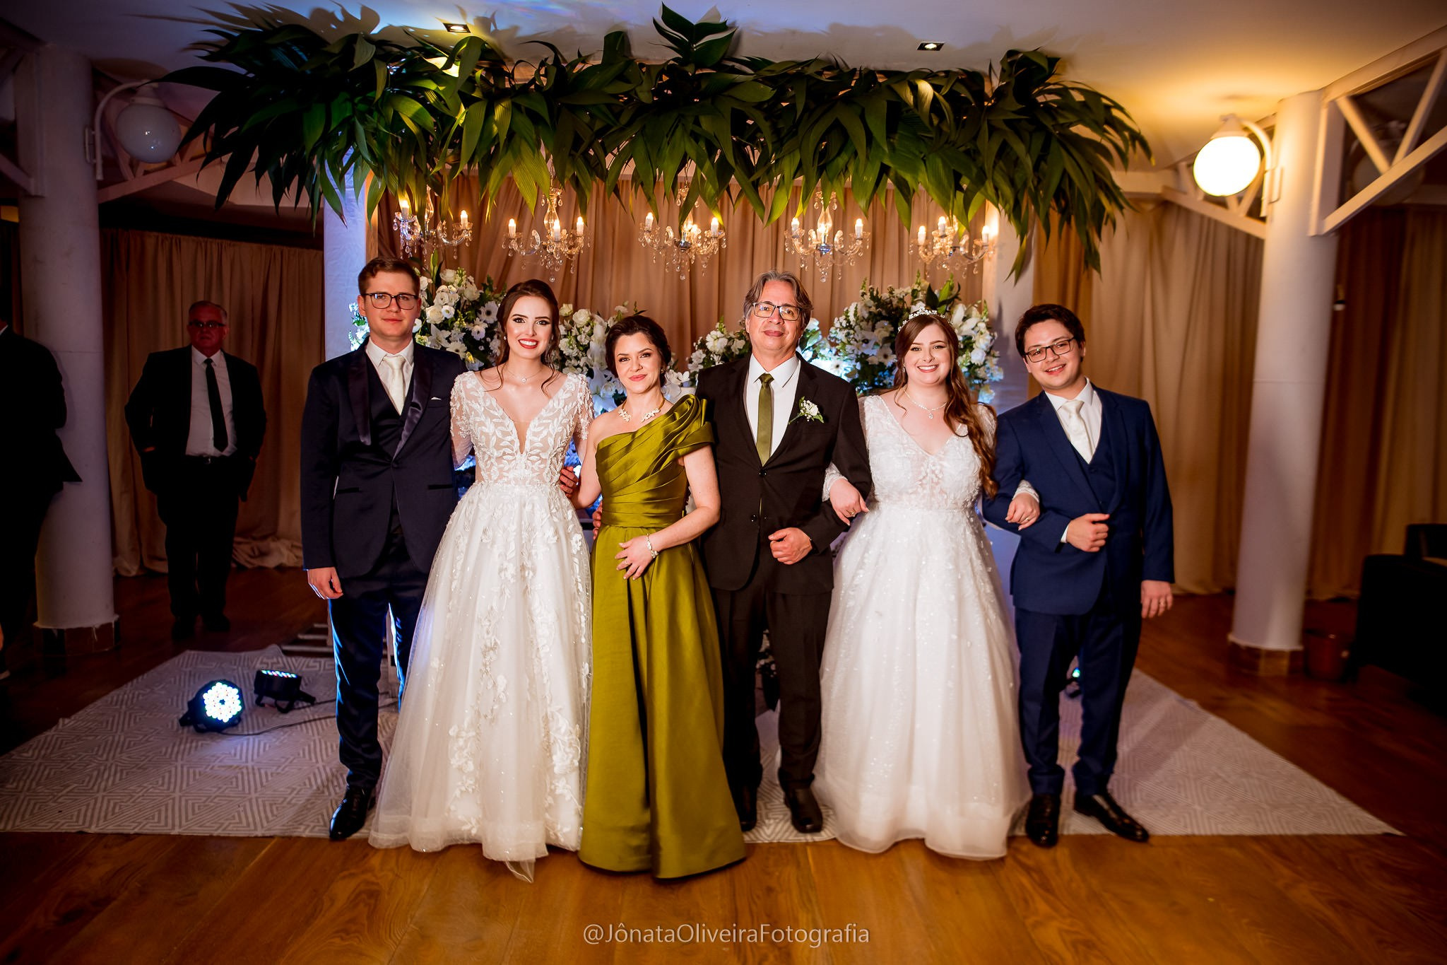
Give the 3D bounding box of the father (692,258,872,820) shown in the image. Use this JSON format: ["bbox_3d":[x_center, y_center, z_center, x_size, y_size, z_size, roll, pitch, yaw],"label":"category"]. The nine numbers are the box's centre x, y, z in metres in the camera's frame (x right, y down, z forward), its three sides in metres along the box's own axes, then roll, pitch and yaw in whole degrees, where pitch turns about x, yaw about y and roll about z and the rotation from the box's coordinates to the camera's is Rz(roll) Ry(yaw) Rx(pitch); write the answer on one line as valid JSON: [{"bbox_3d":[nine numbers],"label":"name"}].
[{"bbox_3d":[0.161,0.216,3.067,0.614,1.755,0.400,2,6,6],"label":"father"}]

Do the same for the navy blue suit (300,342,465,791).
[{"bbox_3d":[-1.080,0.293,3.077,0.510,1.410,0.330,0,6,-12],"label":"navy blue suit"}]

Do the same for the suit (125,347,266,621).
[{"bbox_3d":[-2.817,0.017,5.185,0.662,1.518,0.360,-2,6,-28],"label":"suit"}]

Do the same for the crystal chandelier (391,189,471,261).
[{"bbox_3d":[-1.418,-1.262,4.700,0.400,0.450,0.400,1,6,-2],"label":"crystal chandelier"}]

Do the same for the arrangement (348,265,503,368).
[{"bbox_3d":[-1.400,-0.736,4.550,0.700,0.600,0.580,1,6,-2],"label":"arrangement"}]

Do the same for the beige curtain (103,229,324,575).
[{"bbox_3d":[-3.710,-0.553,7.027,1.500,2.360,0.220,-2,6,-29],"label":"beige curtain"}]

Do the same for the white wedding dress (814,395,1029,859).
[{"bbox_3d":[0.649,0.425,3.154,0.680,1.380,0.620,2,6,5],"label":"white wedding dress"}]

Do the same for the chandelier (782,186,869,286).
[{"bbox_3d":[0.454,-1.136,4.407,0.400,0.445,0.400,1,6,0],"label":"chandelier"}]

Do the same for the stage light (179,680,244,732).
[{"bbox_3d":[-2.032,0.868,3.861,0.160,0.190,0.210,-13,-4,35],"label":"stage light"}]

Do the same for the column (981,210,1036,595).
[{"bbox_3d":[1.402,-0.360,4.873,0.210,2.650,0.230,1,6,-2],"label":"column"}]

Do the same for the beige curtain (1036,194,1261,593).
[{"bbox_3d":[2.974,-0.597,6.817,1.479,2.762,0.200,3,6,11],"label":"beige curtain"}]

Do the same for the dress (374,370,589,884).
[{"bbox_3d":[-0.728,0.374,2.954,0.677,1.419,0.650,0,6,-10],"label":"dress"}]

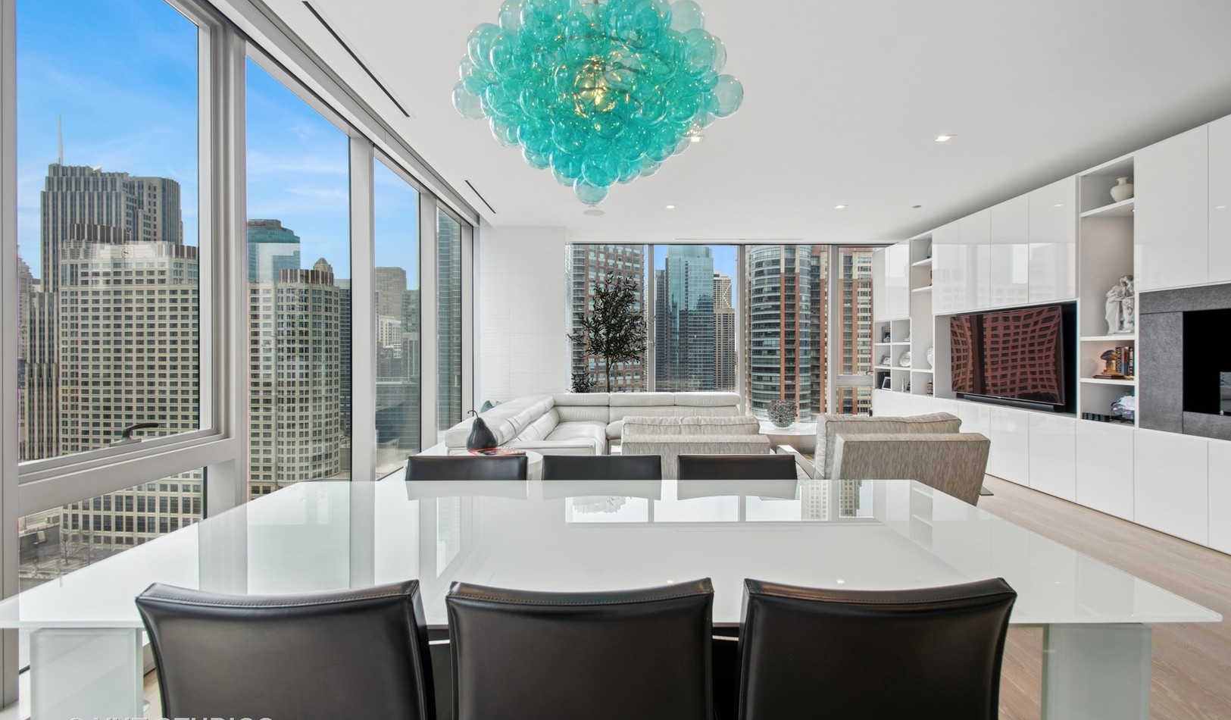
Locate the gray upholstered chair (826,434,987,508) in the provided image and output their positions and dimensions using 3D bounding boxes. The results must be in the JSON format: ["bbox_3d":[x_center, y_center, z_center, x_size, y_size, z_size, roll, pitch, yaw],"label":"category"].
[{"bbox_3d":[1.735,0.781,3.350,0.930,0.800,0.900,0,1,0],"label":"gray upholstered chair"}]

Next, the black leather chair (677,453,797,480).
[{"bbox_3d":[0.481,0.793,1.810,0.460,0.830,0.530,0,1,0],"label":"black leather chair"}]

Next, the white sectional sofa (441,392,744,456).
[{"bbox_3d":[0.164,0.770,4.590,2.550,0.790,2.600,0,1,0],"label":"white sectional sofa"}]

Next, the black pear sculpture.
[{"bbox_3d":[-0.809,0.428,3.100,0.185,0.245,0.185,0,1,0],"label":"black pear sculpture"}]

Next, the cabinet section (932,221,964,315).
[{"bbox_3d":[3.900,-0.988,5.684,0.460,0.968,0.462,0,0,1],"label":"cabinet section"}]

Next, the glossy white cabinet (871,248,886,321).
[{"bbox_3d":[3.974,-1.052,7.230,0.450,1.000,0.450,0,1,0],"label":"glossy white cabinet"}]

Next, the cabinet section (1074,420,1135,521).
[{"bbox_3d":[3.874,0.802,3.827,0.460,0.666,0.457,0,0,1],"label":"cabinet section"}]

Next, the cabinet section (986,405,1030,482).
[{"bbox_3d":[3.887,0.791,4.757,0.460,0.666,0.457,0,0,1],"label":"cabinet section"}]

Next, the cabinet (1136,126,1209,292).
[{"bbox_3d":[3.946,-0.987,3.445,0.450,1.015,0.460,0,1,0],"label":"cabinet"}]

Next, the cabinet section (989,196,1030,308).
[{"bbox_3d":[3.887,-0.977,4.757,0.460,0.968,0.457,0,0,1],"label":"cabinet section"}]

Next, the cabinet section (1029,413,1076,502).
[{"bbox_3d":[3.880,0.796,4.292,0.460,0.666,0.467,0,0,1],"label":"cabinet section"}]

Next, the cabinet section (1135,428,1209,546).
[{"bbox_3d":[3.867,0.807,3.367,0.460,0.666,0.457,0,0,1],"label":"cabinet section"}]

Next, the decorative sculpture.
[{"bbox_3d":[3.929,-0.419,3.940,0.190,0.480,0.270,0,1,0],"label":"decorative sculpture"}]

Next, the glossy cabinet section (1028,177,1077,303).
[{"bbox_3d":[3.880,-0.972,4.292,0.460,0.968,0.467,0,0,1],"label":"glossy cabinet section"}]

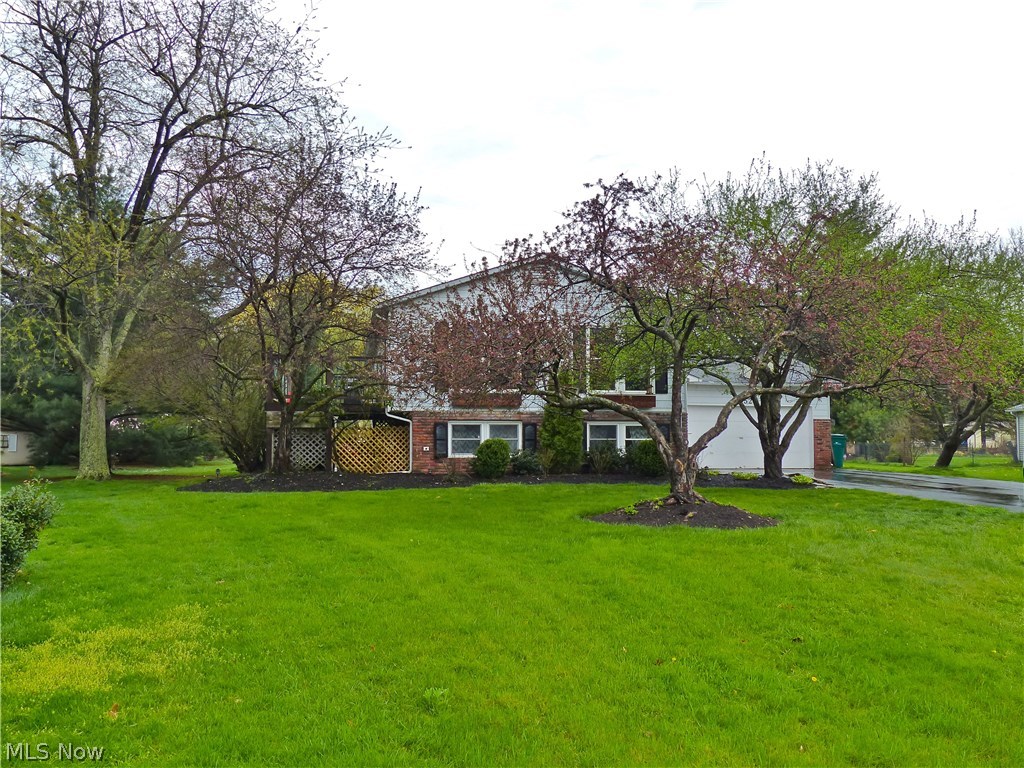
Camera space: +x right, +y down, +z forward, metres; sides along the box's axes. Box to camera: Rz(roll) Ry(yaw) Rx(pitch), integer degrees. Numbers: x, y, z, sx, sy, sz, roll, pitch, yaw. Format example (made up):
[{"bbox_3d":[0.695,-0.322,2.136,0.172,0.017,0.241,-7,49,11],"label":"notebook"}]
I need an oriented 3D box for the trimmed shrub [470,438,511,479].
[{"bbox_3d":[-0.529,1.876,21.600,0.980,0.980,0.950,0,-3,-8],"label":"trimmed shrub"}]

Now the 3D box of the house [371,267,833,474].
[{"bbox_3d":[3.336,-0.131,29.212,15.648,5.838,13.000,0,-3,-8],"label":"house"}]

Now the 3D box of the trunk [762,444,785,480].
[{"bbox_3d":[6.963,2.073,22.800,0.550,0.930,0.520,0,-3,-8],"label":"trunk"}]

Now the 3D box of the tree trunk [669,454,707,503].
[{"bbox_3d":[2.897,1.572,14.200,0.620,0.820,0.550,0,-3,-8],"label":"tree trunk"}]

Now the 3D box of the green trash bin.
[{"bbox_3d":[11.244,2.338,29.500,0.620,1.150,0.720,0,-3,-8],"label":"green trash bin"}]

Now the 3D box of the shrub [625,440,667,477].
[{"bbox_3d":[3.493,1.934,22.200,1.050,0.940,1.000,0,-3,-8],"label":"shrub"}]

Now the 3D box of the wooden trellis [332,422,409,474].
[{"bbox_3d":[-3.628,1.672,22.150,1.920,1.280,0.080,0,-3,-8],"label":"wooden trellis"}]

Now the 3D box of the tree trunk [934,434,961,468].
[{"bbox_3d":[14.823,2.289,29.200,0.820,1.120,0.600,0,-3,-8],"label":"tree trunk"}]

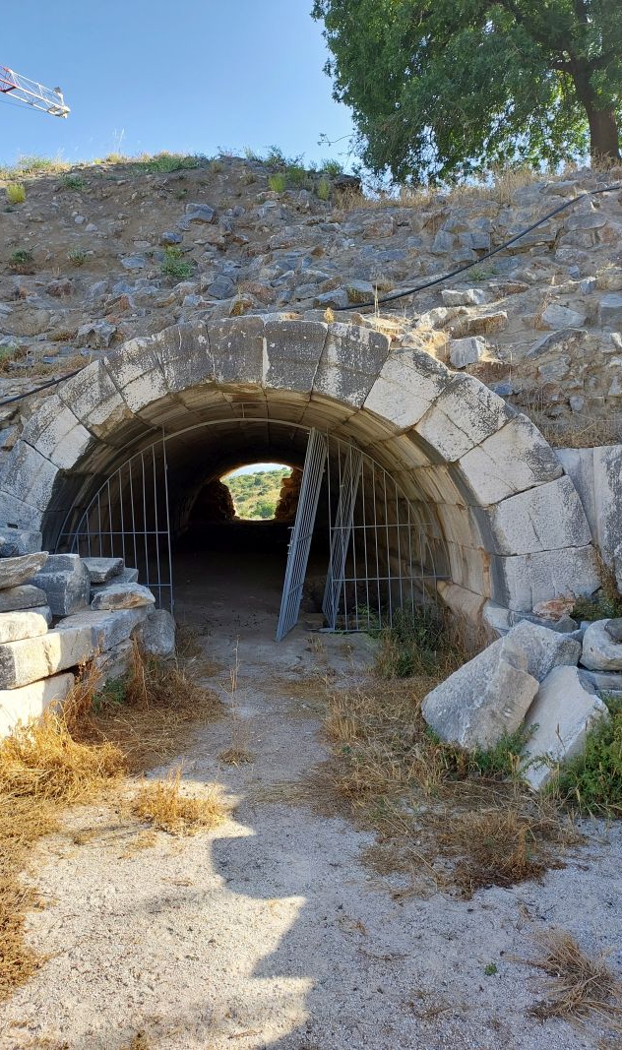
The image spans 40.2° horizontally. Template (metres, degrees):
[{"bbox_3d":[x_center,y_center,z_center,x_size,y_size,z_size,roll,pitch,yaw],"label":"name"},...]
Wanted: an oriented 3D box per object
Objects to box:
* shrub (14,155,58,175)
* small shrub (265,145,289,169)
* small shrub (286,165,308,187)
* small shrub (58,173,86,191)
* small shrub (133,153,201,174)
[{"bbox_3d":[-4.462,-5.833,13.800,0.650,0.280,0.480,-2,2,-2],"label":"shrub"},{"bbox_3d":[-0.488,-5.287,12.200,0.360,0.350,0.330,-2,3,0],"label":"small shrub"},{"bbox_3d":[-0.192,-4.689,11.400,0.290,0.310,0.280,-2,3,0],"label":"small shrub"},{"bbox_3d":[-3.721,-5.320,13.200,0.420,0.270,0.360,-2,2,-2],"label":"small shrub"},{"bbox_3d":[-2.139,-5.373,12.600,0.920,0.300,0.500,-2,3,0],"label":"small shrub"}]

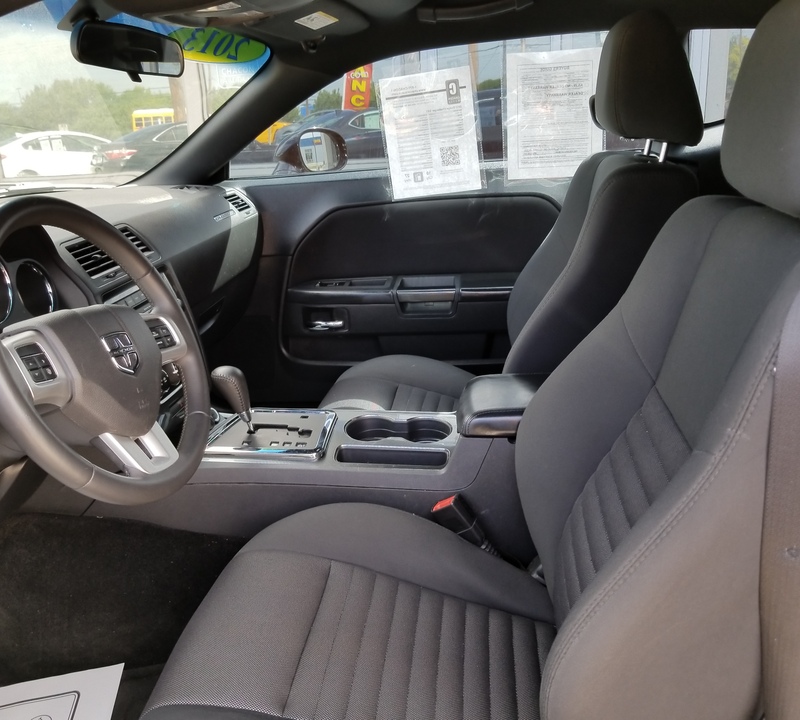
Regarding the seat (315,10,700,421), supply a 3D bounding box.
[{"bbox_3d":[0.200,-0.186,1.507,0.830,0.960,0.550,0,17,8],"label":"seat"}]

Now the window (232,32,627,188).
[{"bbox_3d":[0.070,-0.583,1.723,1.070,0.330,0.070,0,29,8],"label":"window"}]

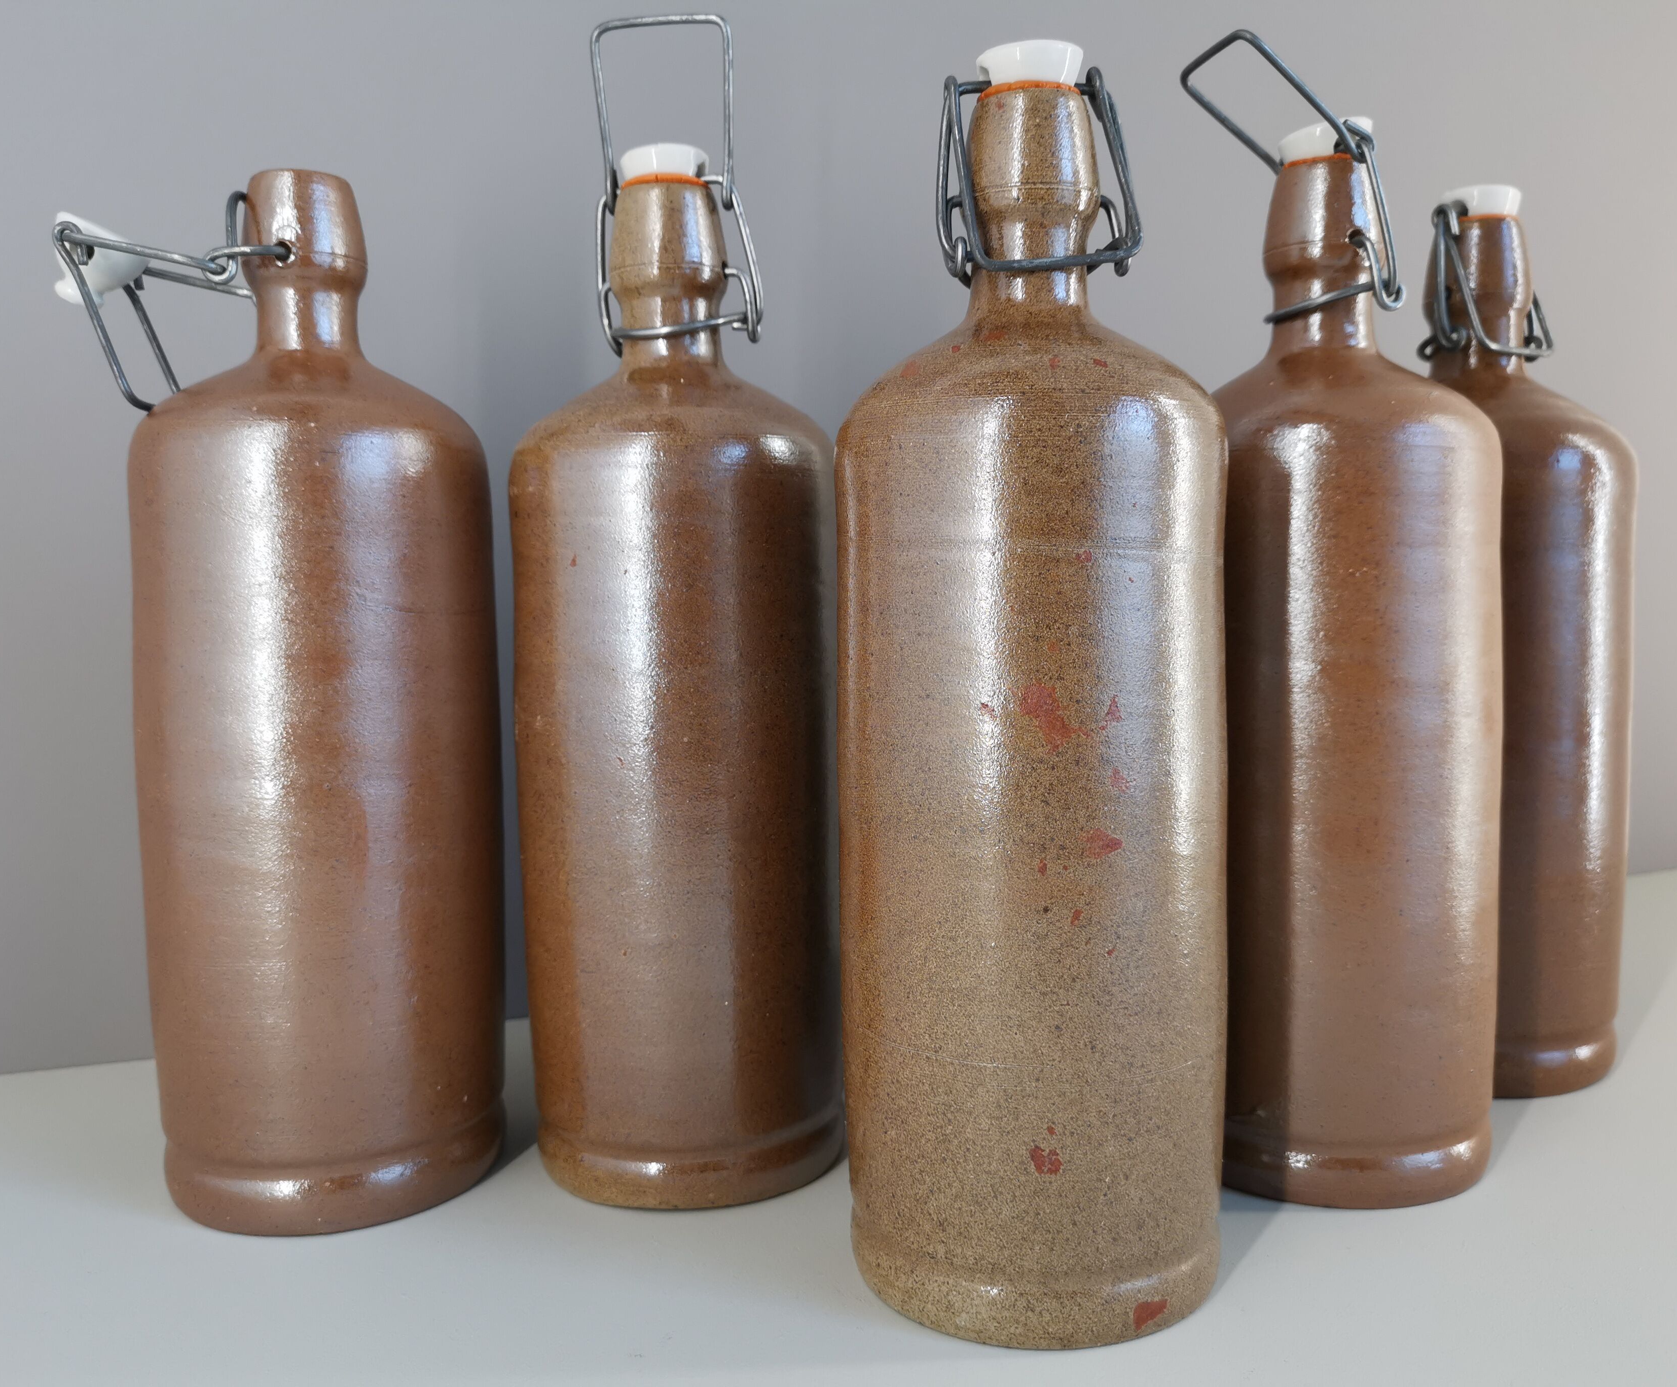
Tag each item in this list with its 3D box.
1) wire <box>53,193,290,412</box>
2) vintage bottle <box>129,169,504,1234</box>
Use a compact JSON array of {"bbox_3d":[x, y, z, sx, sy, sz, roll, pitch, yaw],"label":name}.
[{"bbox_3d":[-0.173,-0.101,0.387,0.063,0.055,0.042,-1,4,0],"label":"wire"},{"bbox_3d":[-0.141,-0.001,0.395,0.093,0.270,0.093,-1,4,0],"label":"vintage bottle"}]

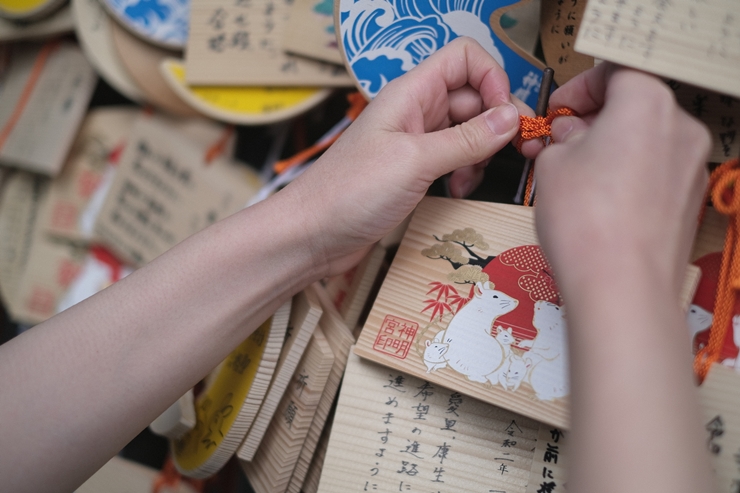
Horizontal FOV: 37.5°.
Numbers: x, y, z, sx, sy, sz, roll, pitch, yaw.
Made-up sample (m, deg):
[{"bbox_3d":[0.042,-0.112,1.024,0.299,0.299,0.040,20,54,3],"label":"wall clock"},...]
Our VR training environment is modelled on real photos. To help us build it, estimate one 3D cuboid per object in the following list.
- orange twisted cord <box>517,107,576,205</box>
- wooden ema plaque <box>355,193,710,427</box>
[{"bbox_3d":[0.083,-0.043,0.510,0.034,0.054,0.022,10,14,0],"label":"orange twisted cord"},{"bbox_3d":[0.072,0.027,0.511,0.148,0.096,0.007,17,-11,34],"label":"wooden ema plaque"}]

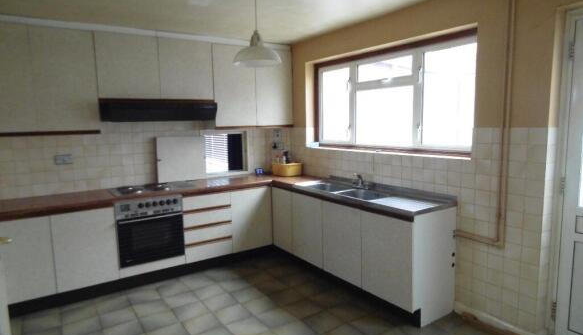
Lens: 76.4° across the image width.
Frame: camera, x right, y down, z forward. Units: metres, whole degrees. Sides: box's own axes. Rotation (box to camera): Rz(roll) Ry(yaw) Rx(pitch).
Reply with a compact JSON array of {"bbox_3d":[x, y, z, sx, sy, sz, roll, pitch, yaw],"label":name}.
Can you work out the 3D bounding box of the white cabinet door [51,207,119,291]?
[{"bbox_3d":[-1.740,0.694,3.152,0.478,0.654,0.020,-6,8,-34],"label":"white cabinet door"}]

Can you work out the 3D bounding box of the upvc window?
[{"bbox_3d":[0.842,-0.647,3.549,0.070,0.920,2.000,-6,9,-33],"label":"upvc window"}]

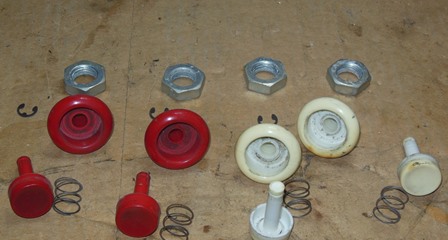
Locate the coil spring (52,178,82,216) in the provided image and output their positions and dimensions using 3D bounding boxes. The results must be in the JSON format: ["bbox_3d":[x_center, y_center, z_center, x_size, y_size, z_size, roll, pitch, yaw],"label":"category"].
[{"bbox_3d":[-0.081,0.039,0.381,0.015,0.015,0.015,-1,47,-3],"label":"coil spring"}]

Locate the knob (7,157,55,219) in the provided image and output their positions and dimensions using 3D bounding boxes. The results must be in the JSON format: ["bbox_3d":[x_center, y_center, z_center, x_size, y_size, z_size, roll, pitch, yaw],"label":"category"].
[{"bbox_3d":[-0.102,0.032,0.384,0.021,0.021,0.038,-14,36,-15],"label":"knob"}]

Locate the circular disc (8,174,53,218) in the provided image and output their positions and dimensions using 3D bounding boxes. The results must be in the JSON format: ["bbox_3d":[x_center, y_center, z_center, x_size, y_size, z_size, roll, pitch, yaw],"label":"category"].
[{"bbox_3d":[-0.097,0.039,0.374,0.021,0.021,0.010,-14,36,-15],"label":"circular disc"}]

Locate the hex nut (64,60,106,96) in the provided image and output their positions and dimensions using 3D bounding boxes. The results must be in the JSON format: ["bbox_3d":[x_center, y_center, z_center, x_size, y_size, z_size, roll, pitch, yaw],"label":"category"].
[{"bbox_3d":[-0.083,-0.025,0.444,0.027,0.009,0.024,17,49,13],"label":"hex nut"}]

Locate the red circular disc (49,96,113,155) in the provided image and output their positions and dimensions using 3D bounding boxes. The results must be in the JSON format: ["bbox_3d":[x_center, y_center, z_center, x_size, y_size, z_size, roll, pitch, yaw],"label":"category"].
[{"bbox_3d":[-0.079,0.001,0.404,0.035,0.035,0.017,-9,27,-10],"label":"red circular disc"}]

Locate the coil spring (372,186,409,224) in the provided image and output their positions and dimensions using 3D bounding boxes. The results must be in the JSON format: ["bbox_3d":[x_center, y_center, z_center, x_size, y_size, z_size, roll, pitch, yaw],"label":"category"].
[{"bbox_3d":[0.087,0.044,0.381,0.013,0.013,0.014,26,52,21],"label":"coil spring"}]

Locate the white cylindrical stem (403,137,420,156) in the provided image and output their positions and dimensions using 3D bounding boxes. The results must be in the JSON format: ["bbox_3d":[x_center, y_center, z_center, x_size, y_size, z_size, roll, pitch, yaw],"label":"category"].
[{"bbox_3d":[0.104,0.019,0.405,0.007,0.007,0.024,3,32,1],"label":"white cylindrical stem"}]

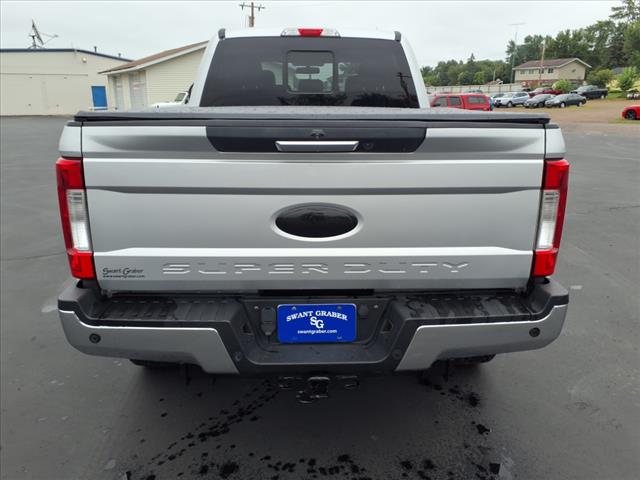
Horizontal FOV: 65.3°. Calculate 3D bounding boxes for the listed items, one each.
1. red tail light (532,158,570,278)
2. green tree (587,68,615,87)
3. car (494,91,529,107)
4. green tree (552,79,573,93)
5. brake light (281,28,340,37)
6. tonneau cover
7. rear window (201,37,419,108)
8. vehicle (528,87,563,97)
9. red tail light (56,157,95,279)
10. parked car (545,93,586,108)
[{"bbox_3d":[0.919,-0.095,2.066,0.105,0.475,0.150,0,16,-1],"label":"red tail light"},{"bbox_3d":[54.504,-30.993,97.000,5.400,4.700,5.000,8,18,27],"label":"green tree"},{"bbox_3d":[22.582,-16.441,58.500,4.550,1.680,1.830,-5,17,-19],"label":"car"},{"bbox_3d":[41.777,-26.358,86.000,3.500,2.600,3.300,7,18,24],"label":"green tree"},{"bbox_3d":[-0.072,-1.669,4.024,0.475,0.068,0.080,0,16,-1],"label":"brake light"},{"bbox_3d":[-0.042,-0.725,2.809,1.690,0.055,2.080,0,16,-2],"label":"tonneau cover"},{"bbox_3d":[-0.077,-1.271,3.847,1.660,0.540,0.090,0,4,-2],"label":"rear window"},{"bbox_3d":[32.115,-20.808,71.000,4.950,1.600,1.800,-7,18,-24],"label":"vehicle"},{"bbox_3d":[-0.923,-0.080,1.947,0.125,0.485,0.170,0,16,-2],"label":"red tail light"},{"bbox_3d":[28.640,-16.127,58.000,4.750,1.460,1.800,-7,18,-23],"label":"parked car"}]

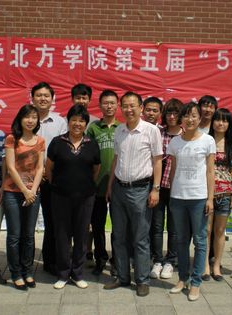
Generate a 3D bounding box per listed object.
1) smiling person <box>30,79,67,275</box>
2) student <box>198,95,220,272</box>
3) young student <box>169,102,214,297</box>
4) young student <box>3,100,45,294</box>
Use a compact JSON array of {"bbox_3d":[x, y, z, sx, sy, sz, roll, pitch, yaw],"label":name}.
[{"bbox_3d":[-0.666,0.212,5.152,0.490,1.800,0.310,1,5,-6],"label":"smiling person"},{"bbox_3d":[0.928,0.255,5.386,0.470,1.746,0.320,2,5,8],"label":"student"},{"bbox_3d":[0.656,0.361,4.636,0.430,1.650,0.330,2,5,10],"label":"young student"},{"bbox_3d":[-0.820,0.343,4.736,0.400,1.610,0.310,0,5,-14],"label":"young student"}]

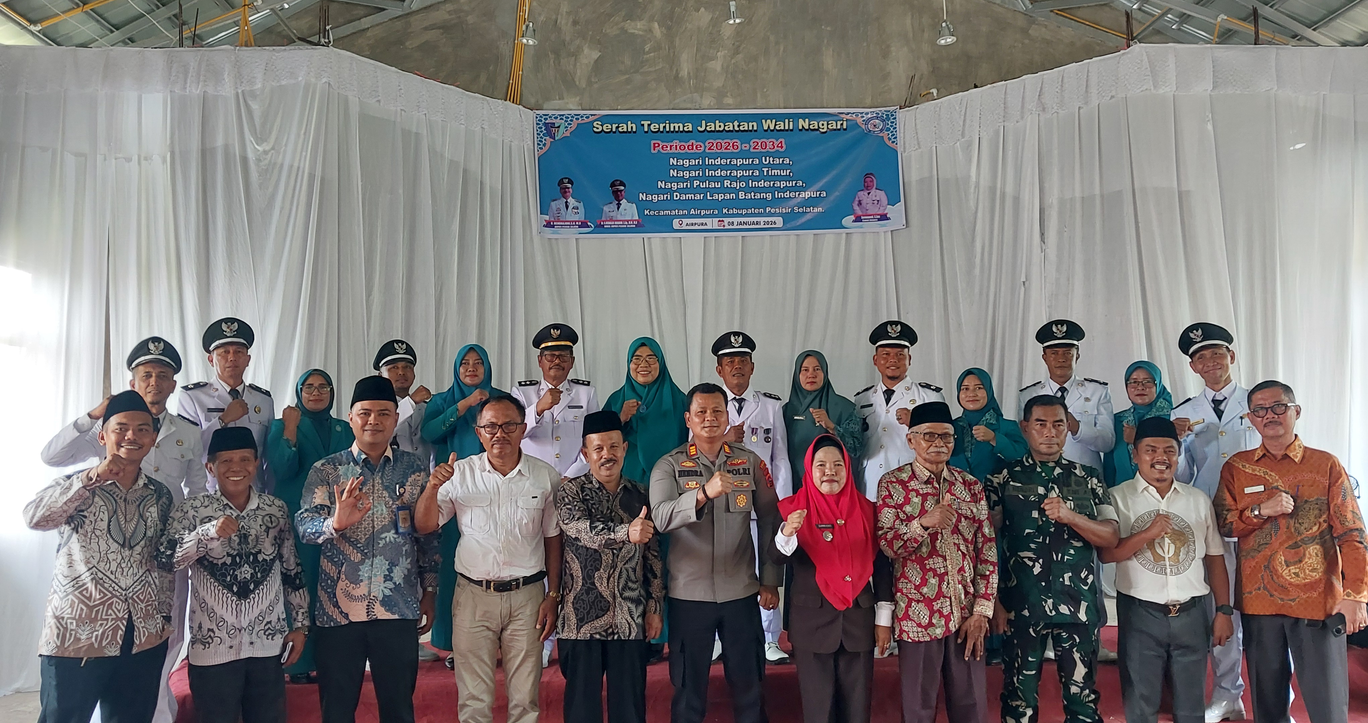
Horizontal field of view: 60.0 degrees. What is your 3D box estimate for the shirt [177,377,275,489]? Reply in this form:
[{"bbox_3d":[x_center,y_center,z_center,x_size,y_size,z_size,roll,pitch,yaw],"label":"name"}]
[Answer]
[{"bbox_3d":[-2.170,0.413,5.616,0.500,0.680,0.360,0,-4,-22],"label":"shirt"}]

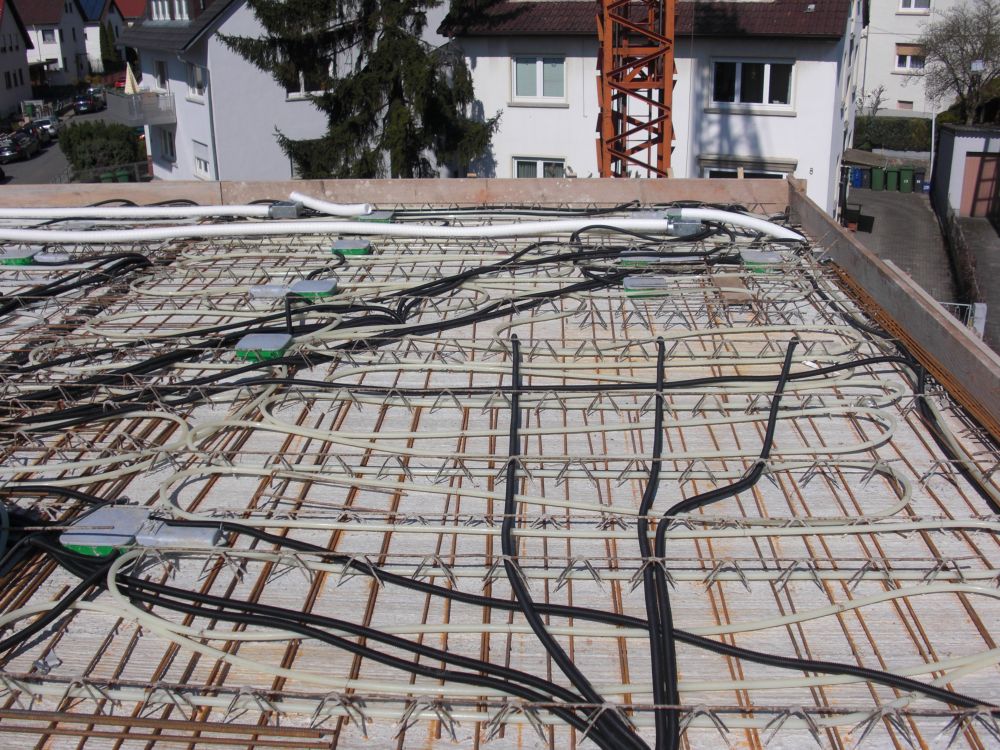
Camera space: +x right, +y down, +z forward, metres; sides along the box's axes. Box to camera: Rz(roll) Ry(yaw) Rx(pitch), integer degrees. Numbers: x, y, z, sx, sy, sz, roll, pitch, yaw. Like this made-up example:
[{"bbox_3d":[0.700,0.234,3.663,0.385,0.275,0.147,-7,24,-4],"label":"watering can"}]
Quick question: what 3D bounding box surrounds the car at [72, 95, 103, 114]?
[{"bbox_3d":[-36.556,-24.048,92.125,1.760,1.460,4.400,-4,22,-9],"label":"car"}]

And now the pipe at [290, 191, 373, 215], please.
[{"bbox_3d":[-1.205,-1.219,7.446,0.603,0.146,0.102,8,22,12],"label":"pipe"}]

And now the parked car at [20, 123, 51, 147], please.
[{"bbox_3d":[-33.819,-17.575,75.122,1.770,1.480,4.350,-4,22,-9],"label":"parked car"}]

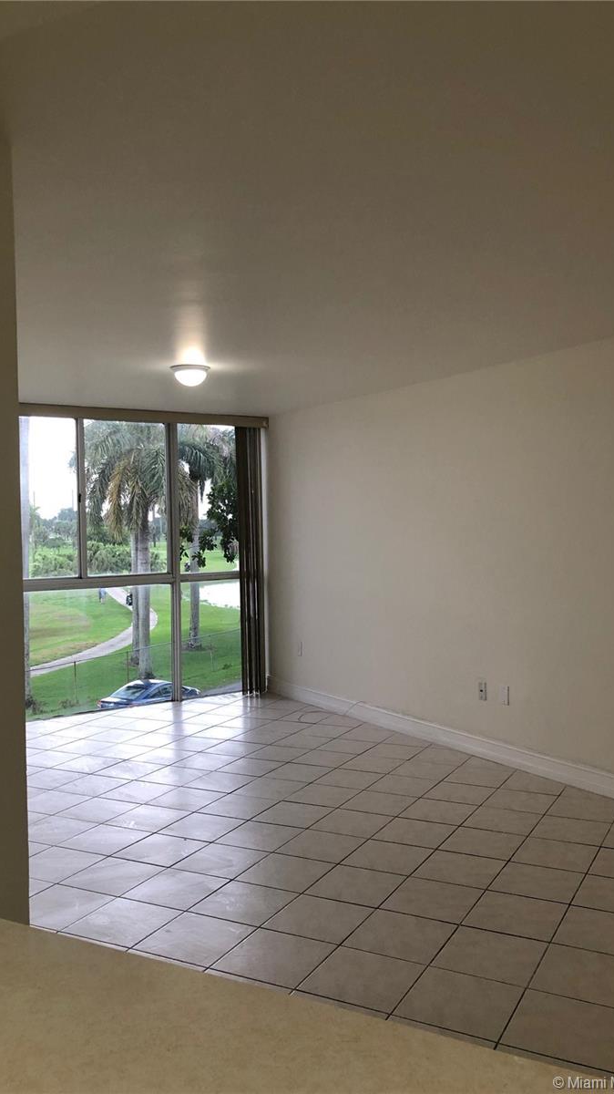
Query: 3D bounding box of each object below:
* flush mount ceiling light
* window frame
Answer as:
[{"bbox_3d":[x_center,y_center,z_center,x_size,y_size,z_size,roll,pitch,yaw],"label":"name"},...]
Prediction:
[{"bbox_3d":[-0.669,-0.977,5.096,0.236,0.118,0.236,-1,2,0],"label":"flush mount ceiling light"},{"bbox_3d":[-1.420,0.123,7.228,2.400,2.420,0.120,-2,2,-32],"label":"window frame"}]

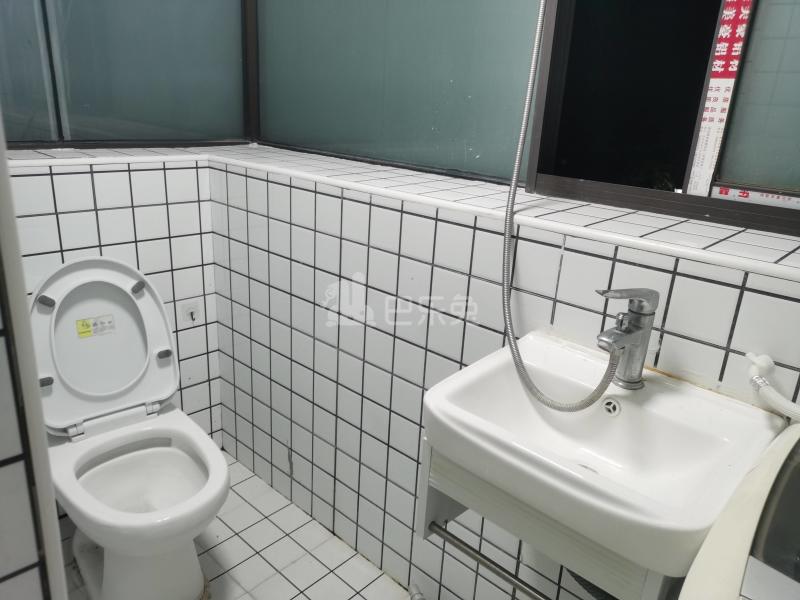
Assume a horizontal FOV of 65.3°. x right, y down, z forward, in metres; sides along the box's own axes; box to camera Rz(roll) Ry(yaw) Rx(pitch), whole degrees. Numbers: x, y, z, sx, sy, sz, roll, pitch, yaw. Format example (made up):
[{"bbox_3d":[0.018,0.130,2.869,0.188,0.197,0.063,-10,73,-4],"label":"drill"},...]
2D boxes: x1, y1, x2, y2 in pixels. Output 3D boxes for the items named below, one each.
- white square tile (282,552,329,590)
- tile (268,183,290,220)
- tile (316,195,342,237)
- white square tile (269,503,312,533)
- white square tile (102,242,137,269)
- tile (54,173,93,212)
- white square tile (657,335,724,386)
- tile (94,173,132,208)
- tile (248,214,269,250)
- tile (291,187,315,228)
[{"bbox_3d":[-0.256,0.741,1.694,0.097,0.010,0.097,20,27,39],"label":"white square tile"},{"bbox_3d":[-0.323,-0.265,1.693,0.097,0.097,0.010,19,25,39],"label":"tile"},{"bbox_3d":[-0.177,-0.214,1.567,0.097,0.097,0.010,19,25,39],"label":"tile"},{"bbox_3d":[-0.333,0.665,1.889,0.097,0.010,0.097,20,27,39],"label":"white square tile"},{"bbox_3d":[-0.803,-0.112,1.788,0.098,0.098,0.010,-15,26,-42],"label":"white square tile"},{"bbox_3d":[-0.867,-0.285,1.658,0.097,0.097,0.010,-14,26,-41],"label":"tile"},{"bbox_3d":[0.477,0.112,1.032,0.098,0.098,0.010,19,25,39],"label":"white square tile"},{"bbox_3d":[-0.792,-0.302,1.723,0.098,0.098,0.010,-15,26,-42],"label":"tile"},{"bbox_3d":[-0.404,-0.199,1.796,0.097,0.097,0.010,19,25,39],"label":"tile"},{"bbox_3d":[-0.250,-0.239,1.630,0.097,0.097,0.010,19,25,39],"label":"tile"}]

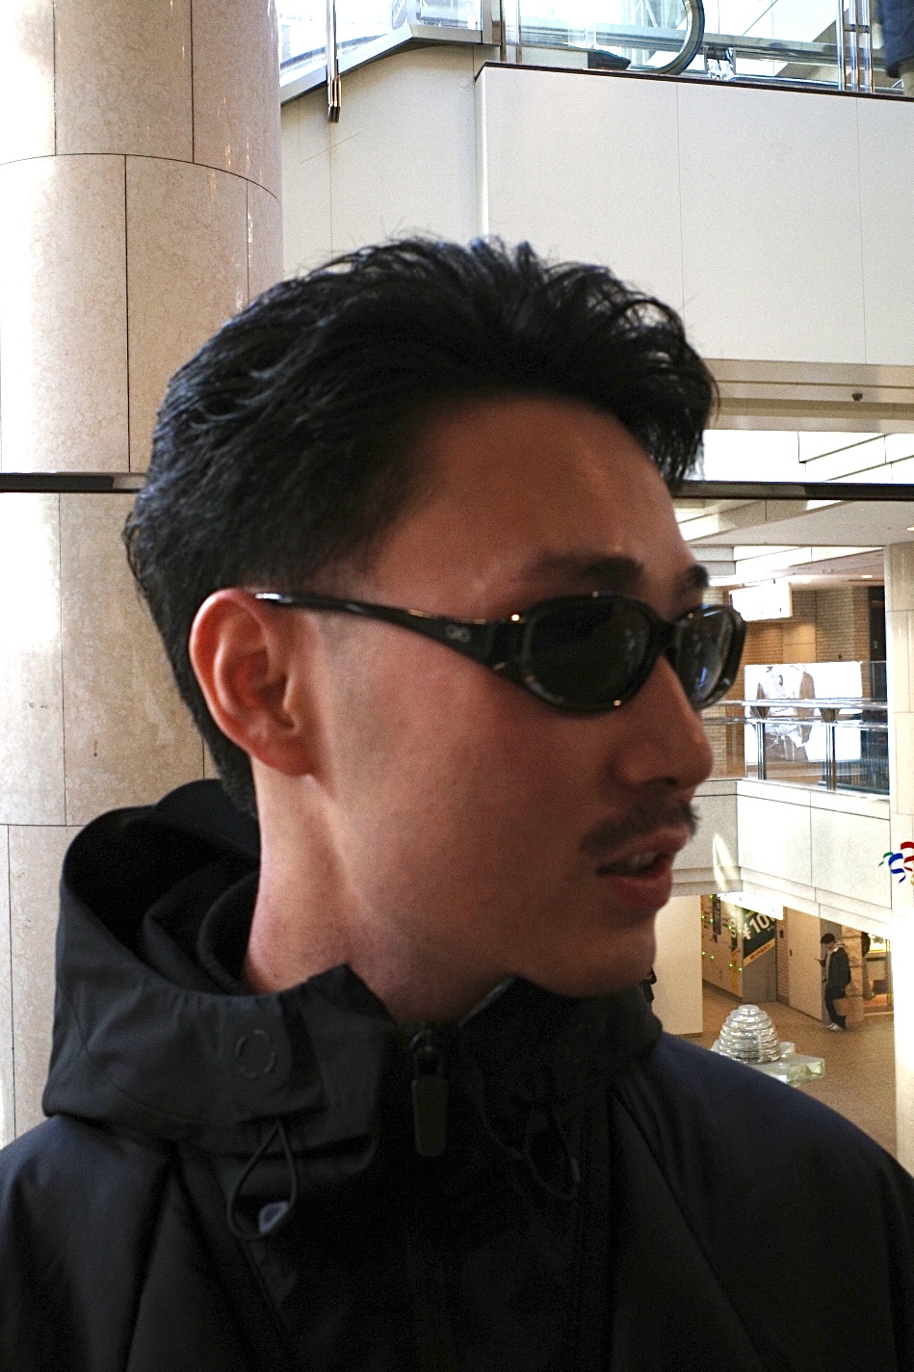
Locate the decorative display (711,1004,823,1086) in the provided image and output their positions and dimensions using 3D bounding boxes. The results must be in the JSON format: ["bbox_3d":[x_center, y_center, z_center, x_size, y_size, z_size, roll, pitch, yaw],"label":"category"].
[{"bbox_3d":[4.771,5.628,16.900,1.800,1.030,1.650,0,-1,-30],"label":"decorative display"}]

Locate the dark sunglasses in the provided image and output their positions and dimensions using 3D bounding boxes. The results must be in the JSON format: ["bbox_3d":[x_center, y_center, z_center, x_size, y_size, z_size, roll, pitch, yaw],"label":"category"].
[{"bbox_3d":[0.011,-0.016,0.402,0.156,0.044,0.146,7,5,42],"label":"dark sunglasses"}]

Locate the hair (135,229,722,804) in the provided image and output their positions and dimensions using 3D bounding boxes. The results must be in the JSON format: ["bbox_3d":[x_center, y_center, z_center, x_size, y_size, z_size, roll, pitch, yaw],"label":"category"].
[{"bbox_3d":[-0.022,-0.062,0.430,0.240,0.228,0.185,1,1,42],"label":"hair"}]

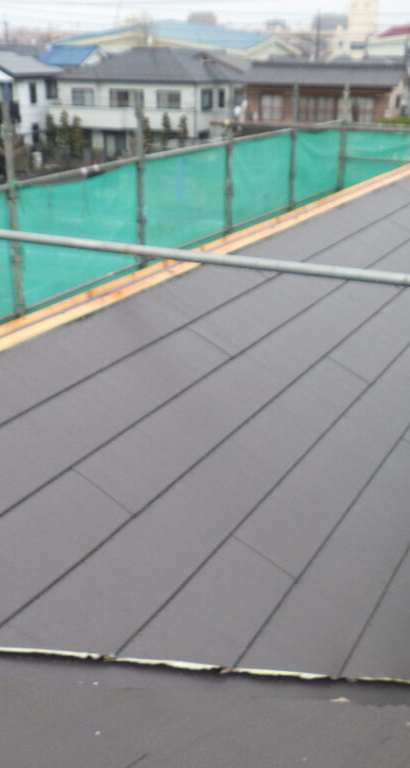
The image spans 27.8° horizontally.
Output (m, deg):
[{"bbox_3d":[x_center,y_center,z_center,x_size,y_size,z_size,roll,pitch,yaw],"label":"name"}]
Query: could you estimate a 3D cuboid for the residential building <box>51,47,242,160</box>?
[{"bbox_3d":[-4.407,-22.986,67.022,12.000,8.000,8.300,9,23,20],"label":"residential building"}]

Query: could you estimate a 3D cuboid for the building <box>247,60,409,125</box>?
[{"bbox_3d":[8.660,-18.108,56.920,9.900,6.500,5.800,11,24,24],"label":"building"}]

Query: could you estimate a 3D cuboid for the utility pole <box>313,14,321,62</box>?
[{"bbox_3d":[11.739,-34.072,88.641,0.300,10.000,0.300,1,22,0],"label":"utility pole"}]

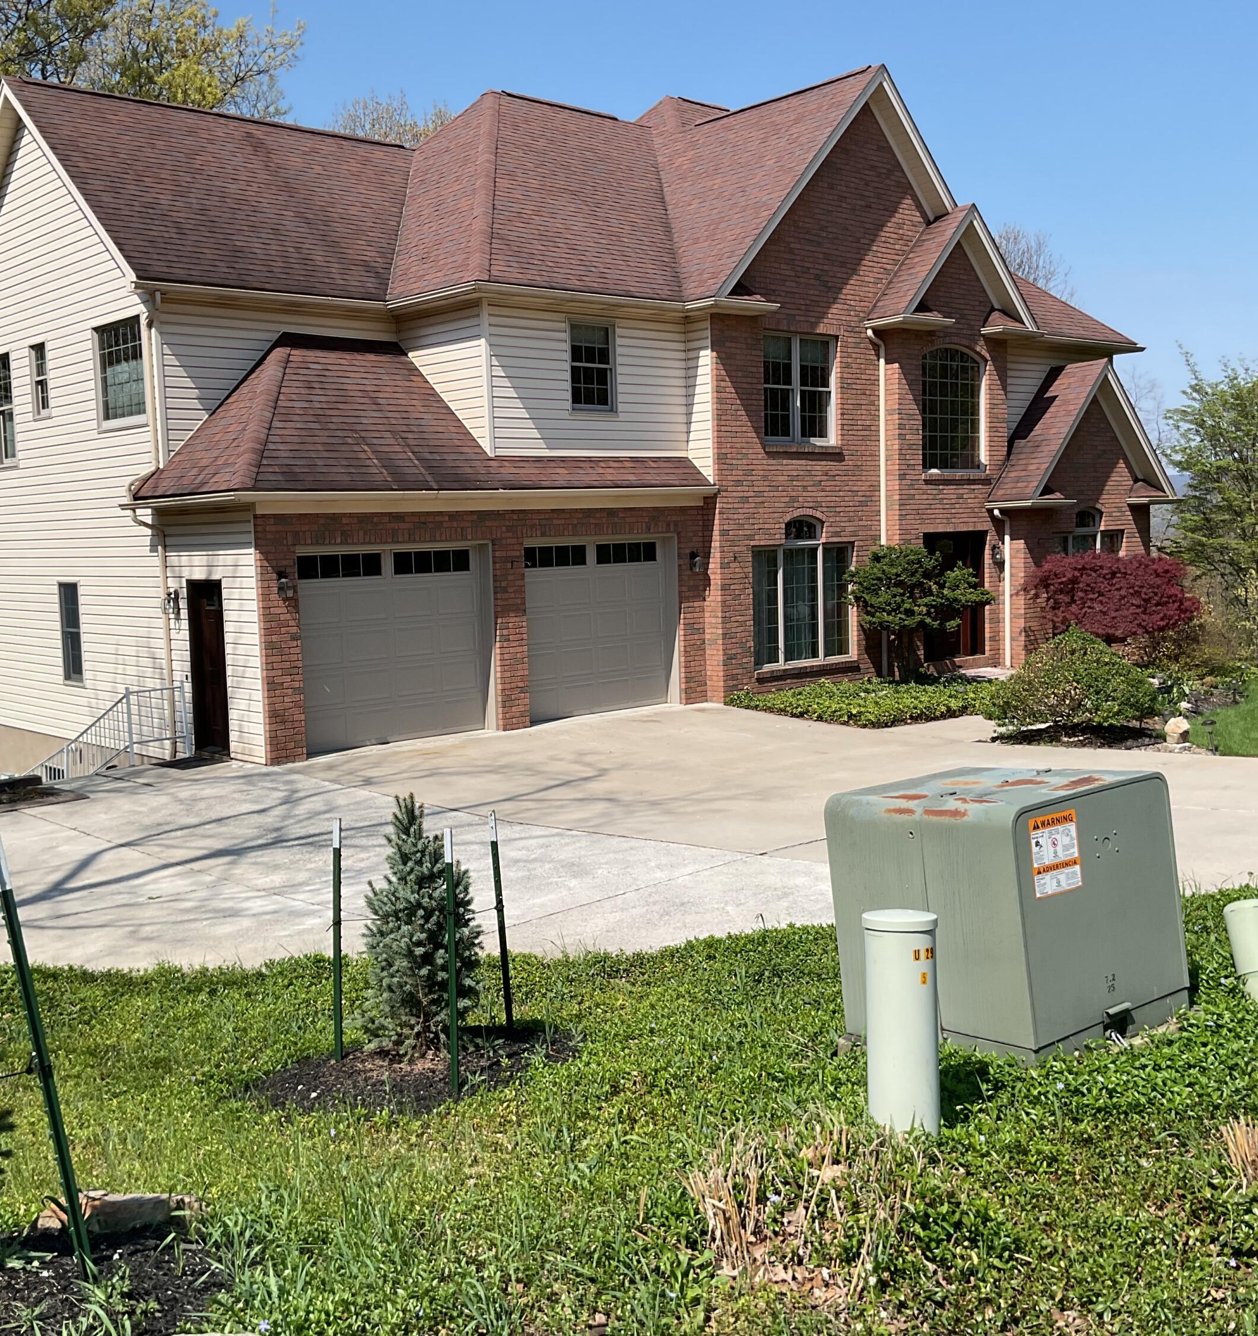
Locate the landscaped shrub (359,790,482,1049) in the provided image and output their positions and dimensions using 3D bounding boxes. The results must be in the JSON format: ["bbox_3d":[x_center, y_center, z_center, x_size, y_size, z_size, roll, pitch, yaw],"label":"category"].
[{"bbox_3d":[-0.814,0.991,5.800,0.470,1.000,0.460,-2,5,-8],"label":"landscaped shrub"}]

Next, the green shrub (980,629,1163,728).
[{"bbox_3d":[5.176,0.098,17.400,2.100,1.220,1.950,0,6,17],"label":"green shrub"}]

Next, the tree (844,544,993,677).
[{"bbox_3d":[4.414,-0.845,22.700,2.250,2.100,2.100,-1,6,11],"label":"tree"}]

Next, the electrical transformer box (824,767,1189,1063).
[{"bbox_3d":[1.361,0.853,5.432,0.835,0.867,0.894,-8,3,-36],"label":"electrical transformer box"}]

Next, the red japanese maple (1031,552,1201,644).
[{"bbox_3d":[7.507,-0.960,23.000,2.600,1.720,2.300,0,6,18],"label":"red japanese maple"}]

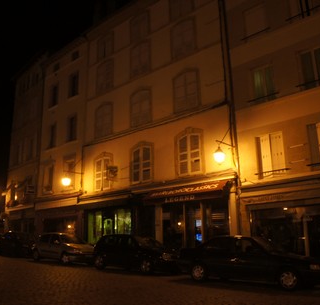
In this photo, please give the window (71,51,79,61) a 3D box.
[{"bbox_3d":[-6.184,-7.057,25.202,0.790,0.560,0.150,-14,-20,39],"label":"window"}]

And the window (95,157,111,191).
[{"bbox_3d":[-3.442,1.259,20.592,1.350,1.980,0.150,-14,-20,39],"label":"window"}]

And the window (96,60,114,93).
[{"bbox_3d":[-3.523,-4.813,22.247,1.540,1.960,0.150,-14,-20,39],"label":"window"}]

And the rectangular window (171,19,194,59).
[{"bbox_3d":[1.246,-6.263,18.896,1.591,1.904,0.200,-14,-19,39],"label":"rectangular window"}]

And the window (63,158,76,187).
[{"bbox_3d":[-5.991,1.381,22.846,1.300,2.080,0.150,-14,-20,39],"label":"window"}]

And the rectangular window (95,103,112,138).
[{"bbox_3d":[-3.627,-2.055,22.173,1.727,2.162,0.200,-14,-19,39],"label":"rectangular window"}]

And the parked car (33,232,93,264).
[{"bbox_3d":[-4.560,4.660,17.020,4.020,1.410,1.680,-11,-18,40],"label":"parked car"}]

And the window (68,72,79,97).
[{"bbox_3d":[-6.127,-4.858,24.612,1.139,1.641,0.200,-13,-18,39],"label":"window"}]

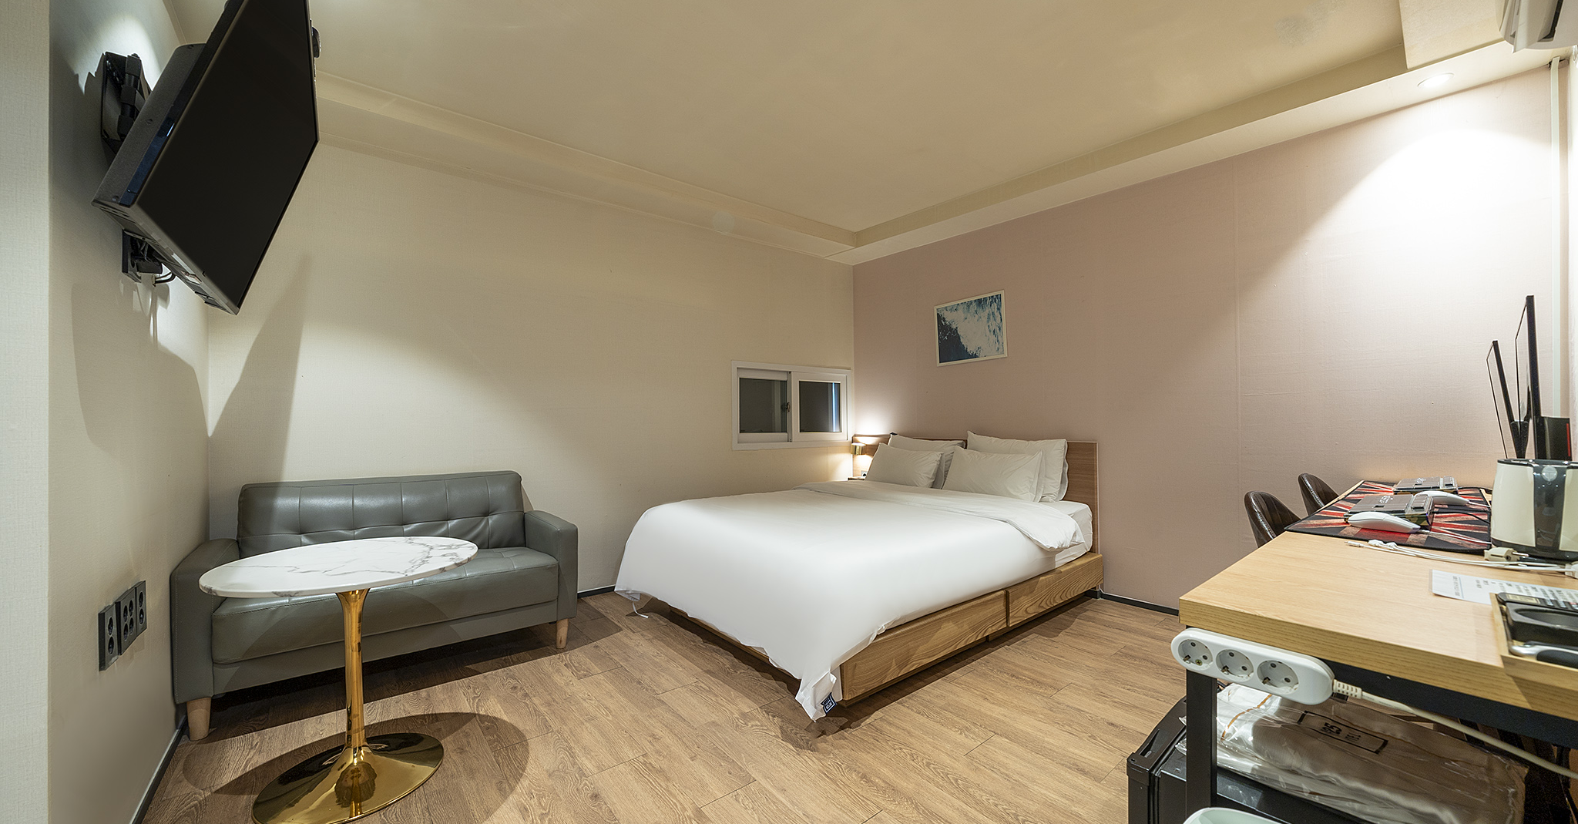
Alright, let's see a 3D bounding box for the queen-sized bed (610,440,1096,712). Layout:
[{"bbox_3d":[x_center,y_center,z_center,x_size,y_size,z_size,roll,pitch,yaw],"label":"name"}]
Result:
[{"bbox_3d":[0.410,0.616,2.982,2.142,0.905,1.695,1,-1,-40],"label":"queen-sized bed"}]

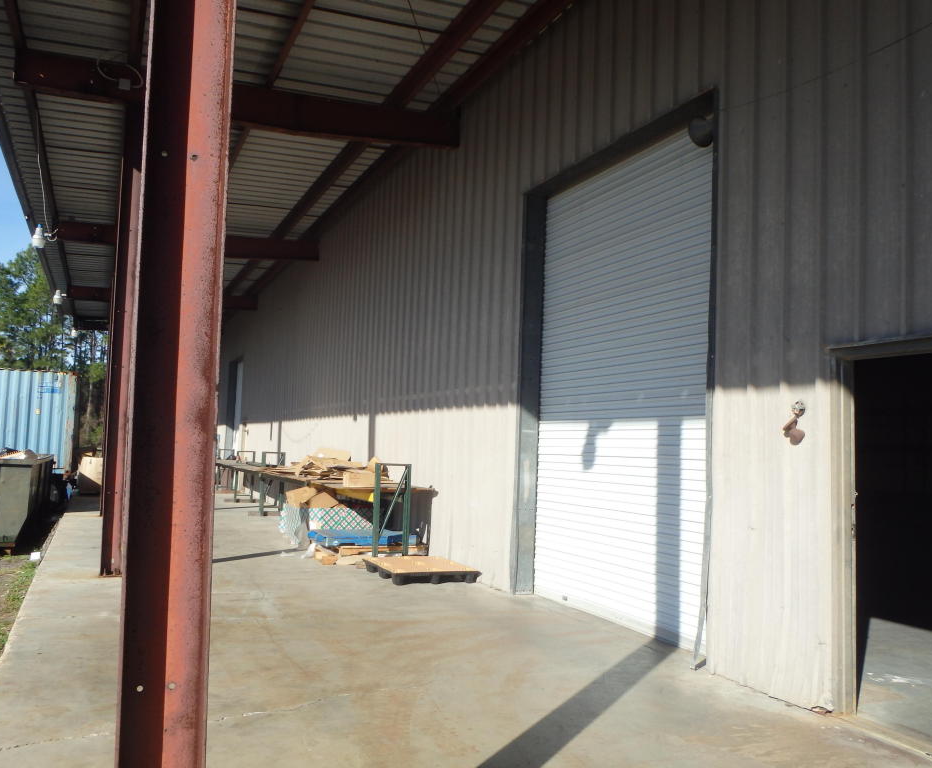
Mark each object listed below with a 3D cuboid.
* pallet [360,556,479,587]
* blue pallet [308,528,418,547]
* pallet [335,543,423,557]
[{"bbox_3d":[-0.541,2.185,9.680,1.020,0.140,1.220,4,-5,-22],"label":"pallet"},{"bbox_3d":[-1.465,2.138,11.615,1.240,0.135,1.020,4,-5,-24],"label":"blue pallet"},{"bbox_3d":[-1.365,2.279,11.564,1.120,0.135,1.100,4,-5,-24],"label":"pallet"}]

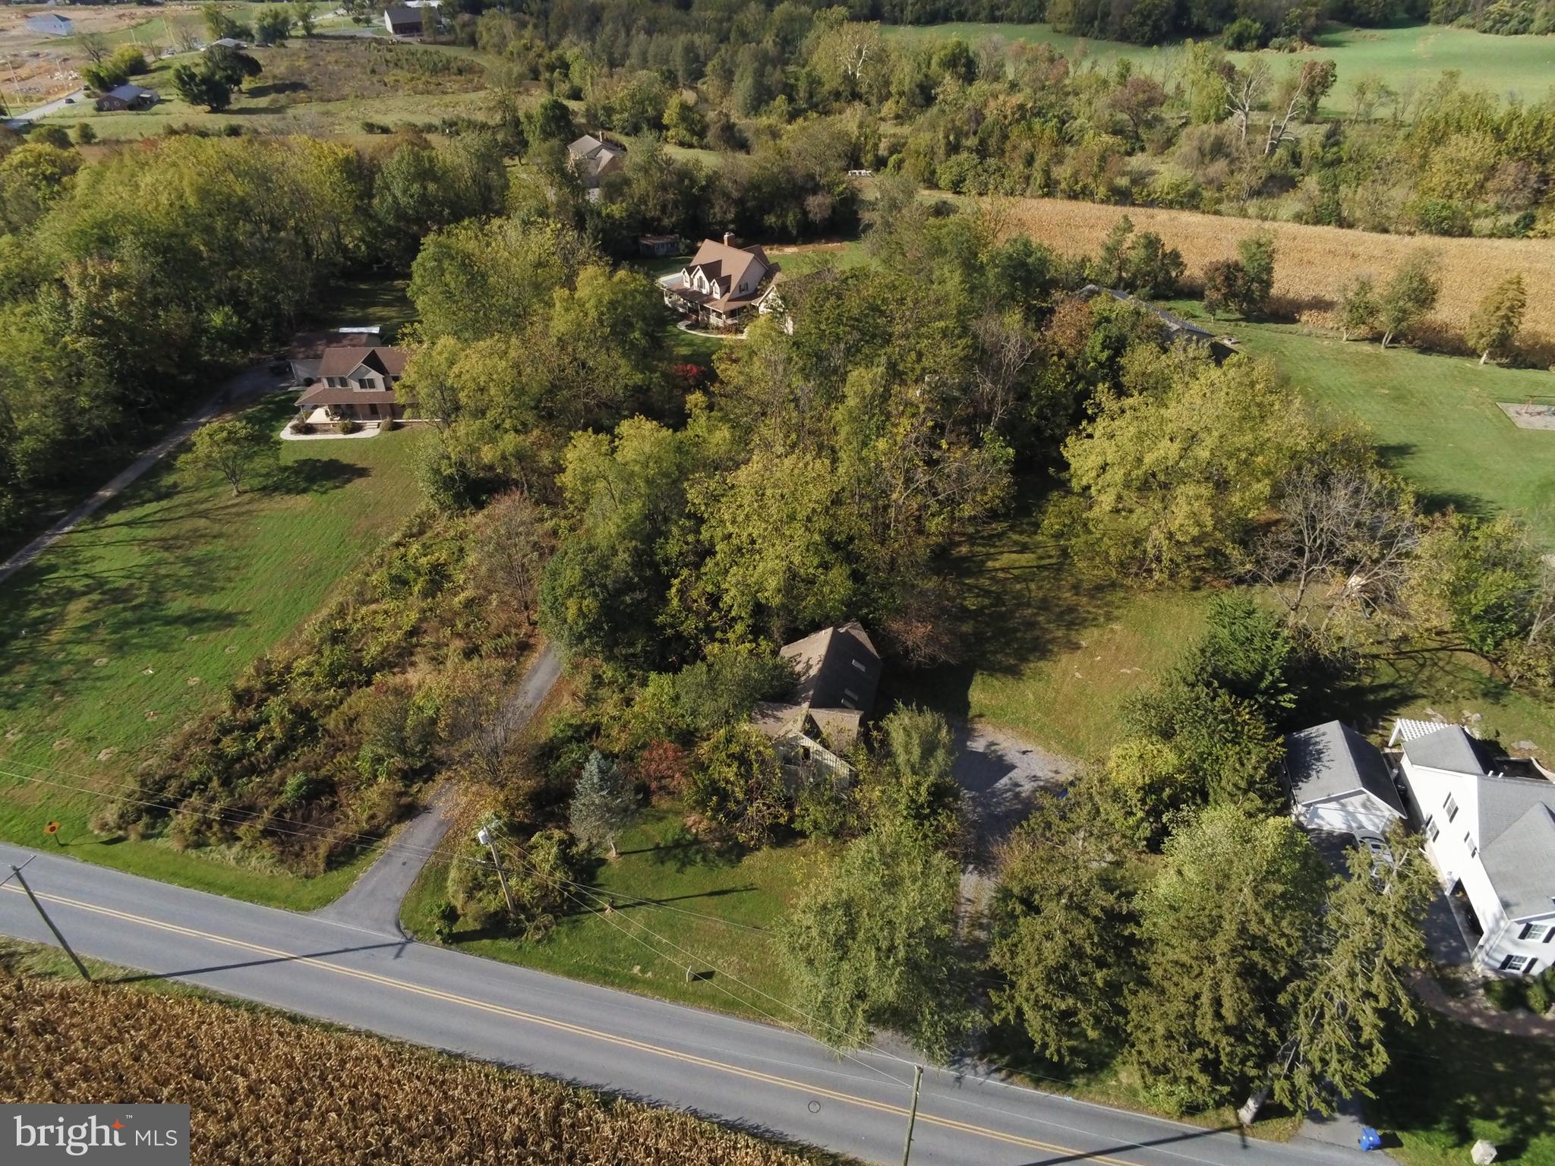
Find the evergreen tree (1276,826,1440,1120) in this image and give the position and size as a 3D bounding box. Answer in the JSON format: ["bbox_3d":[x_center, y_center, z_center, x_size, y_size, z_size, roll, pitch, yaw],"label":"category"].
[{"bbox_3d":[25.935,19.638,49.283,7.200,22.200,7.200,-1,35,0],"label":"evergreen tree"}]

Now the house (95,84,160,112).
[{"bbox_3d":[-178.517,-133.093,282.540,10.500,4.600,16.500,-4,36,-5],"label":"house"}]

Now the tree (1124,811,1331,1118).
[{"bbox_3d":[22.260,18.992,51.037,8.600,21.300,8.600,-1,35,0],"label":"tree"}]

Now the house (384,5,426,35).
[{"bbox_3d":[-138.413,-214.542,392.315,18.000,8.800,11.500,-15,38,-19],"label":"house"}]

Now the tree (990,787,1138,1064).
[{"bbox_3d":[15.007,20.063,56.869,8.000,20.500,7.800,-1,36,0],"label":"tree"}]

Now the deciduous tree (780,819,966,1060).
[{"bbox_3d":[5.628,21.047,60.114,11.000,15.500,10.600,-1,36,0],"label":"deciduous tree"}]

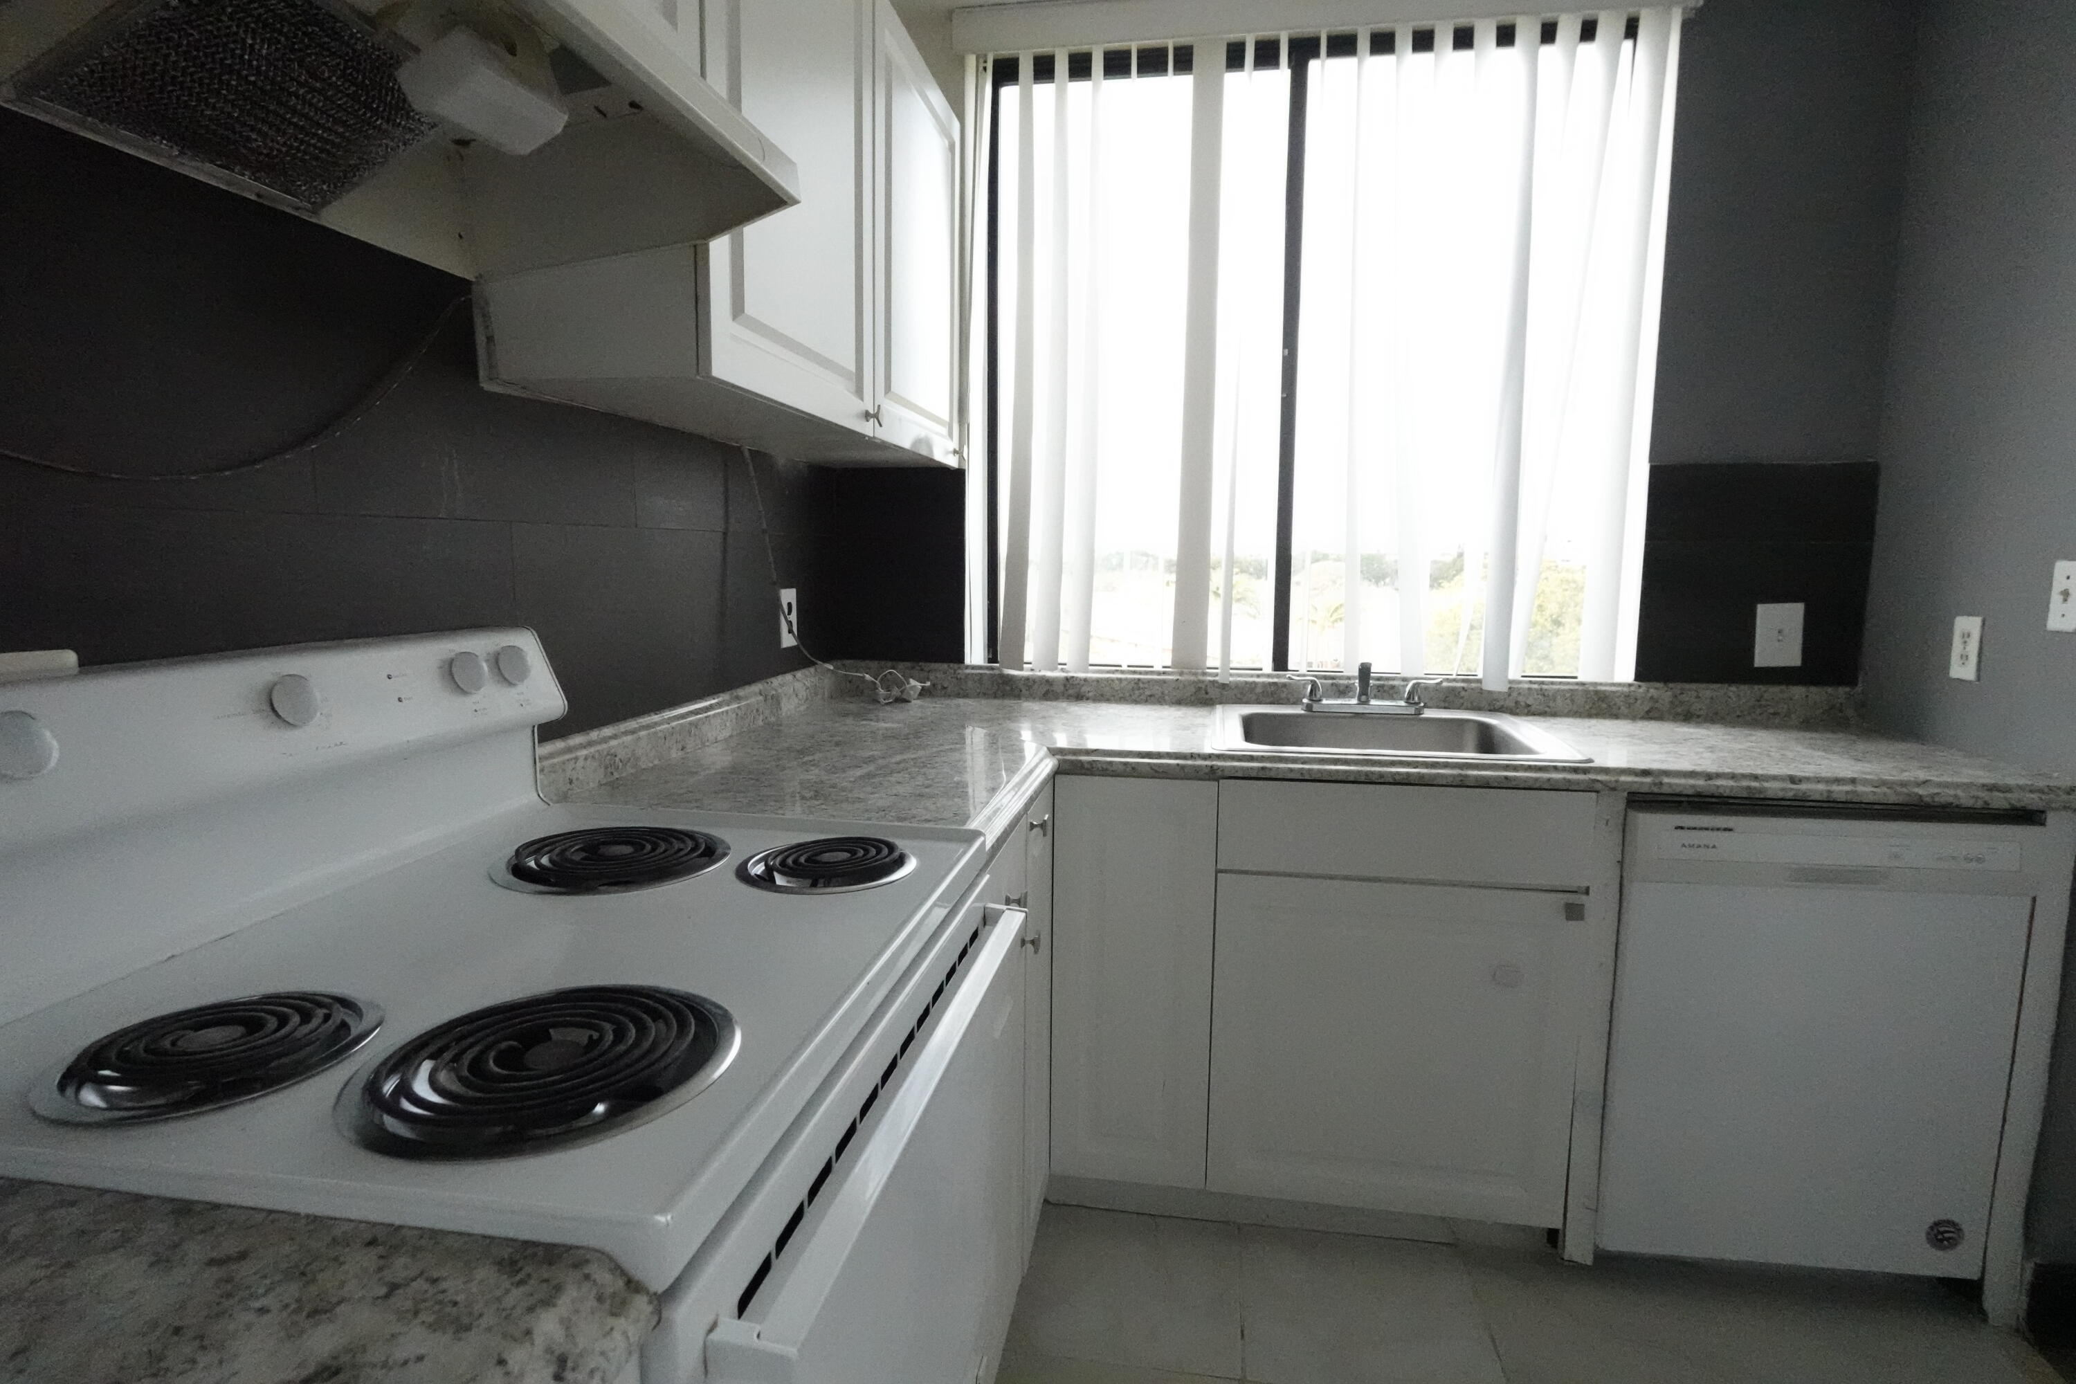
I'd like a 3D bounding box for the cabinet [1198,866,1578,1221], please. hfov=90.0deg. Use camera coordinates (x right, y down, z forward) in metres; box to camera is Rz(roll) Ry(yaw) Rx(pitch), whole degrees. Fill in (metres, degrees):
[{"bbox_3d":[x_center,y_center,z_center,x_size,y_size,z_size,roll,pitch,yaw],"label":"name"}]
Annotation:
[{"bbox_3d":[0.660,0.607,2.077,0.623,0.615,0.465,1,8,9],"label":"cabinet"}]

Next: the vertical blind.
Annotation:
[{"bbox_3d":[0.583,-0.701,2.252,1.400,1.355,0.090,1,8,9],"label":"vertical blind"}]

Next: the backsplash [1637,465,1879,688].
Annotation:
[{"bbox_3d":[1.532,-0.248,2.216,0.448,0.468,0.020,1,8,9],"label":"backsplash"}]

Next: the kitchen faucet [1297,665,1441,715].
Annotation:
[{"bbox_3d":[0.711,-0.008,2.211,0.315,0.132,0.230,1,8,9],"label":"kitchen faucet"}]

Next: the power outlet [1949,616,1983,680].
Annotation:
[{"bbox_3d":[1.706,-0.080,1.915,0.012,0.116,0.069,1,8,9],"label":"power outlet"}]

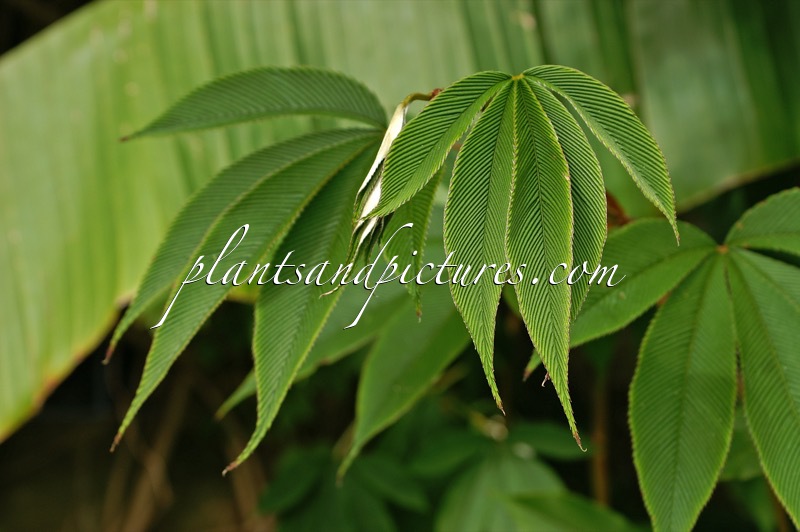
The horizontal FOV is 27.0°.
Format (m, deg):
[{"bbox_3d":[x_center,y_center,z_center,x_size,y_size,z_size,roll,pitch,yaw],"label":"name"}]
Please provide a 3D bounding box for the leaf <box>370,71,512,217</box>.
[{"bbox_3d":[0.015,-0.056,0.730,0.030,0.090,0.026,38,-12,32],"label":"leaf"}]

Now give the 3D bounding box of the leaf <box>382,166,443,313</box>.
[{"bbox_3d":[0.007,-0.013,0.710,0.026,0.068,0.025,11,-9,8],"label":"leaf"}]

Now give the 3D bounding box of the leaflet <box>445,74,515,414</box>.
[{"bbox_3d":[0.032,-0.008,0.675,0.028,0.134,0.040,-3,-11,5],"label":"leaflet"}]

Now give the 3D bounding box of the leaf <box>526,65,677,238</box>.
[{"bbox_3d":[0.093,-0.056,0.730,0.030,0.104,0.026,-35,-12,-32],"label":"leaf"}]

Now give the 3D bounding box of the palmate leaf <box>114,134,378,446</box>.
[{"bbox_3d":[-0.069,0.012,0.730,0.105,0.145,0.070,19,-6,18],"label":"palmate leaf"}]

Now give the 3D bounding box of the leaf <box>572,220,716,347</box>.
[{"bbox_3d":[0.095,0.010,0.750,0.100,0.037,0.035,-35,-17,-6],"label":"leaf"}]

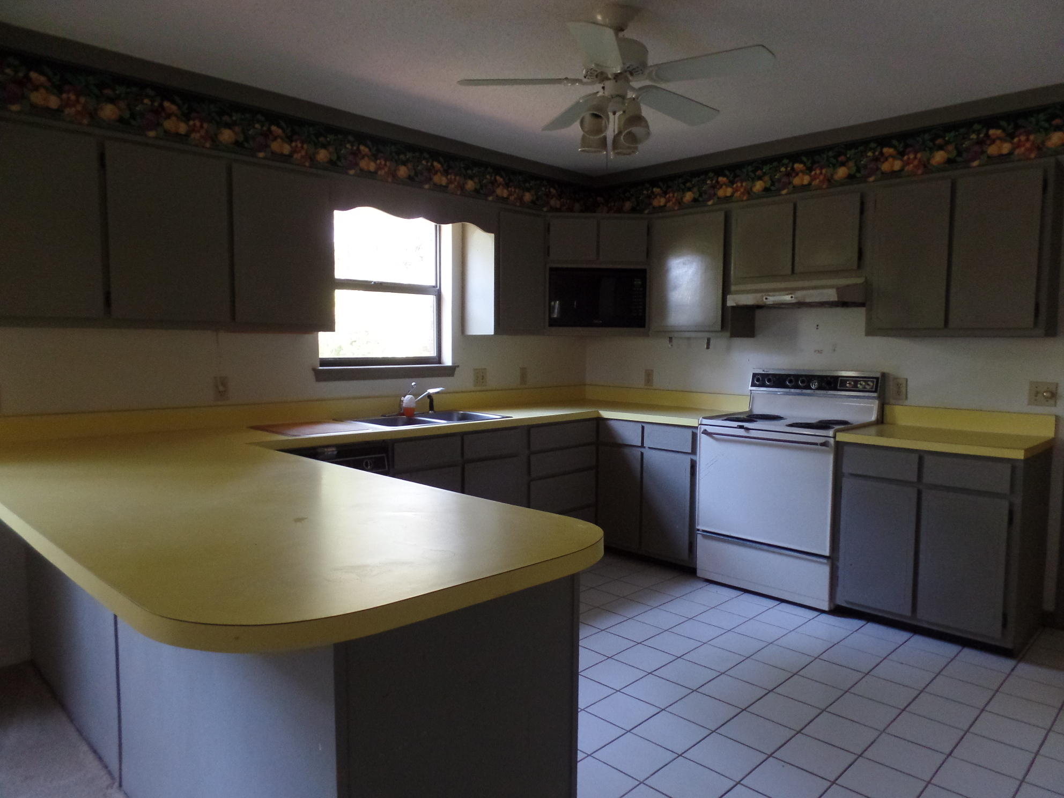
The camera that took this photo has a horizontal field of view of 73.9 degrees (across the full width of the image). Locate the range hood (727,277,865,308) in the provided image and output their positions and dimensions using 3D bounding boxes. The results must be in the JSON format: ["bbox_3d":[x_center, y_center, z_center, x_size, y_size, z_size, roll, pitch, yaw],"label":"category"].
[{"bbox_3d":[1.484,-0.577,3.924,0.472,0.137,0.755,-4,6,-45],"label":"range hood"}]

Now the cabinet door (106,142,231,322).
[{"bbox_3d":[-1.512,-0.687,2.969,0.464,0.705,0.020,-4,6,-45],"label":"cabinet door"}]

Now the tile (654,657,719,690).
[{"bbox_3d":[0.633,1.129,2.897,0.203,0.010,0.203,-4,6,-45],"label":"tile"}]

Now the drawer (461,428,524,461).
[{"bbox_3d":[-0.355,0.243,4.053,0.438,0.156,0.445,-4,6,-45],"label":"drawer"}]

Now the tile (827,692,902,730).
[{"bbox_3d":[1.216,1.147,2.595,0.196,0.010,0.196,-4,6,-45],"label":"tile"}]

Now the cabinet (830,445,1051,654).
[{"bbox_3d":[1.972,0.618,3.417,0.620,0.830,0.753,-4,6,-45],"label":"cabinet"}]

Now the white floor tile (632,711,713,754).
[{"bbox_3d":[0.476,1.135,2.410,0.200,0.010,0.200,4,6,45],"label":"white floor tile"}]

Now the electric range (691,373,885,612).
[{"bbox_3d":[1.410,0.448,3.926,0.662,1.196,0.758,-4,6,-45],"label":"electric range"}]

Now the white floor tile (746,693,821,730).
[{"bbox_3d":[0.923,1.146,2.596,0.196,0.010,0.196,-4,6,-45],"label":"white floor tile"}]

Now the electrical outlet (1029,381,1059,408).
[{"bbox_3d":[2.432,-0.021,3.367,0.116,0.115,0.020,4,6,45],"label":"electrical outlet"}]

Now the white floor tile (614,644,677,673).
[{"bbox_3d":[0.475,1.094,2.986,0.200,0.010,0.200,4,6,45],"label":"white floor tile"}]

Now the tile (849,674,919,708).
[{"bbox_3d":[1.363,1.136,2.741,0.196,0.010,0.196,-4,6,-45],"label":"tile"}]

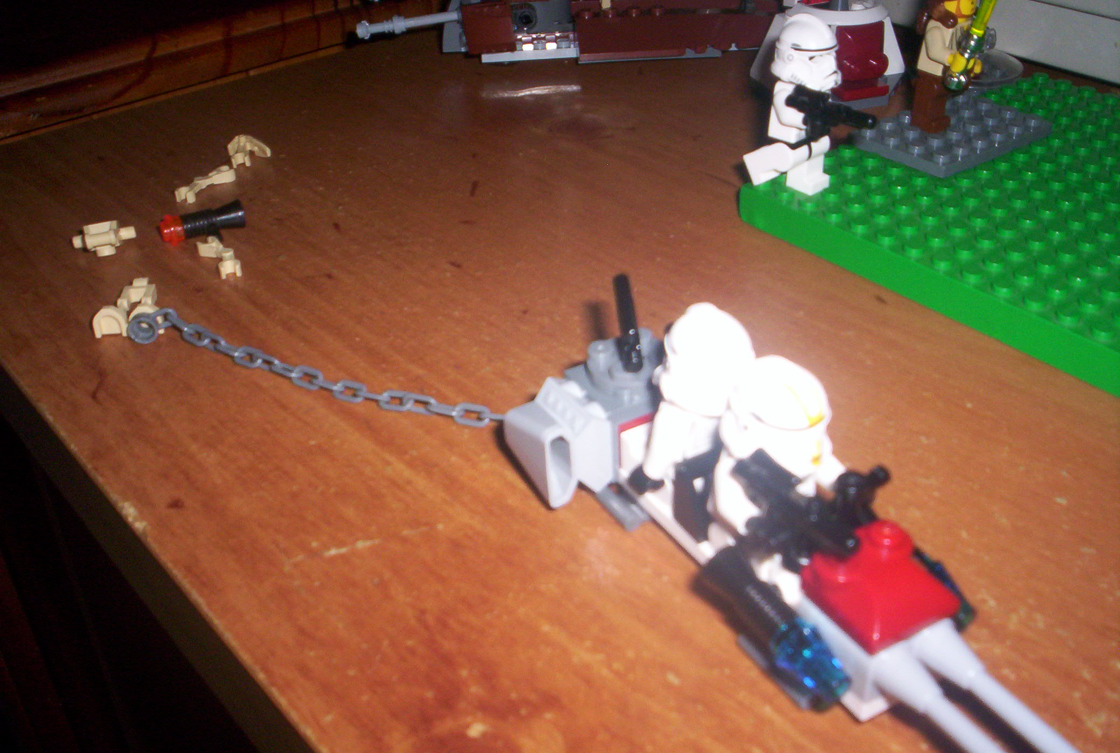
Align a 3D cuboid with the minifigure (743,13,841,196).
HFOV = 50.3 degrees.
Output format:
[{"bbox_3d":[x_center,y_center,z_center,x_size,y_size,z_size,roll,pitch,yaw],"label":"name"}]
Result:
[{"bbox_3d":[0.060,-0.067,0.297,0.021,0.043,0.021,-24,40,-30],"label":"minifigure"}]

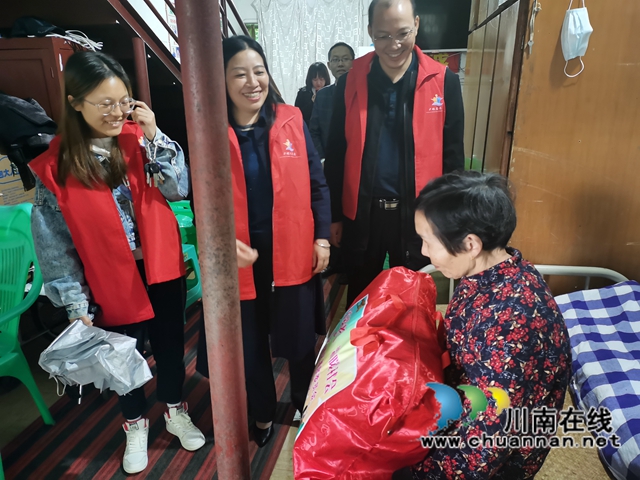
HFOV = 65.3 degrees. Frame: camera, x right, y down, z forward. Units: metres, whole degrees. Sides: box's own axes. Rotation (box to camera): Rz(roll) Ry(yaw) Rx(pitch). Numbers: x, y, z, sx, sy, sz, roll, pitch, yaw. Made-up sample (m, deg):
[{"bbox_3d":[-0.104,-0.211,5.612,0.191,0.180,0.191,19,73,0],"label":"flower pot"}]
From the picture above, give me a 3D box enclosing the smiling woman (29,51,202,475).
[{"bbox_3d":[-0.725,0.137,1.845,0.560,1.580,0.420,-13,23,-34],"label":"smiling woman"}]

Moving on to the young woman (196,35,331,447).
[{"bbox_3d":[-0.230,0.064,1.979,0.520,1.630,0.360,-5,20,-13],"label":"young woman"}]

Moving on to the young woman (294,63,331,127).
[{"bbox_3d":[-0.015,-0.537,3.834,0.420,1.560,0.290,-3,19,-8],"label":"young woman"}]

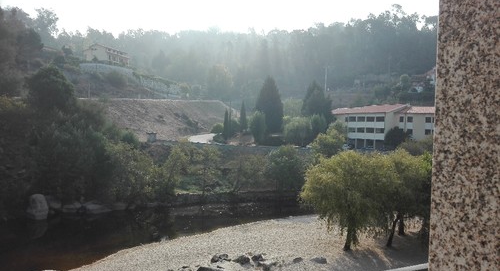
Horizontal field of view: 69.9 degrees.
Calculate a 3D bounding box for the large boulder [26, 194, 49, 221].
[{"bbox_3d":[-26.627,8.783,44.839,2.347,3.209,1.995,-2,5,-31],"label":"large boulder"}]

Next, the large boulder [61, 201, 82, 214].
[{"bbox_3d":[-23.669,9.444,47.452,2.586,1.538,1.940,-2,5,-27],"label":"large boulder"}]

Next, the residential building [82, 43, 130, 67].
[{"bbox_3d":[-61.100,-34.300,153.600,11.000,8.200,15.000,1,4,15],"label":"residential building"}]

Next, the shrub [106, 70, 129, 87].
[{"bbox_3d":[-49.239,-21.182,133.000,7.667,6.689,6.517,-1,4,-20],"label":"shrub"}]

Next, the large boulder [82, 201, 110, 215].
[{"bbox_3d":[-20.022,9.402,46.675,3.320,1.762,2.158,-2,5,-23],"label":"large boulder"}]

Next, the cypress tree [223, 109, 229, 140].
[{"bbox_3d":[-7.598,-3.412,111.000,1.857,9.304,1.857,0,4,-4],"label":"cypress tree"}]

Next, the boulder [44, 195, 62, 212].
[{"bbox_3d":[-26.518,9.080,48.294,2.112,2.121,1.795,-2,5,-29],"label":"boulder"}]

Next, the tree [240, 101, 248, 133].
[{"bbox_3d":[-1.783,-6.158,116.000,2.593,9.723,2.593,0,4,-1],"label":"tree"}]

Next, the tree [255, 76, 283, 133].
[{"bbox_3d":[5.893,-9.874,114.000,8.907,18.474,8.907,0,4,3],"label":"tree"}]

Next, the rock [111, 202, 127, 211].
[{"bbox_3d":[-14.697,7.935,40.000,1.750,1.050,1.300,1,1,0],"label":"rock"}]

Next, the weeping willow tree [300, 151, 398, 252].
[{"bbox_3d":[9.444,6.169,33.969,8.962,9.301,8.513,1,4,16],"label":"weeping willow tree"}]

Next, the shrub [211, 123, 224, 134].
[{"bbox_3d":[-10.897,-2.347,120.000,4.675,3.353,4.207,0,4,-5],"label":"shrub"}]

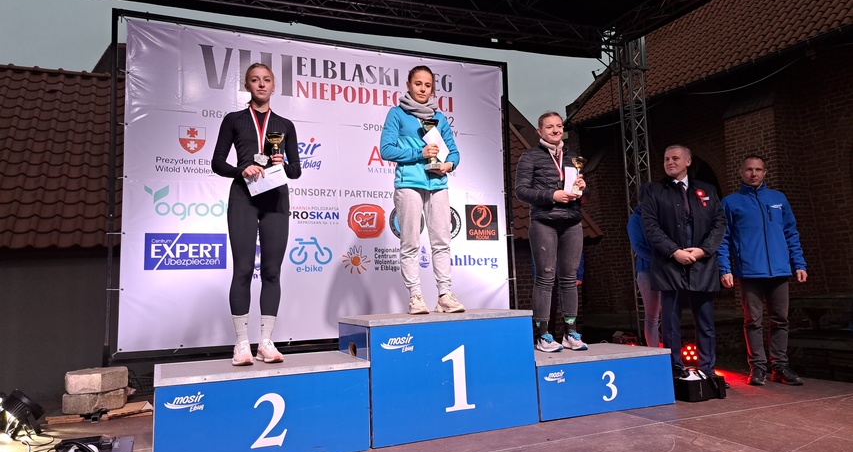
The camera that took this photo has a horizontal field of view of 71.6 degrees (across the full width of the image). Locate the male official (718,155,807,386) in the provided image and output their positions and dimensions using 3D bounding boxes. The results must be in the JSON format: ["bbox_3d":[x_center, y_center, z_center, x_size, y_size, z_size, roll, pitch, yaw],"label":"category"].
[{"bbox_3d":[2.598,0.317,4.580,0.576,1.742,0.360,-4,-6,17],"label":"male official"}]

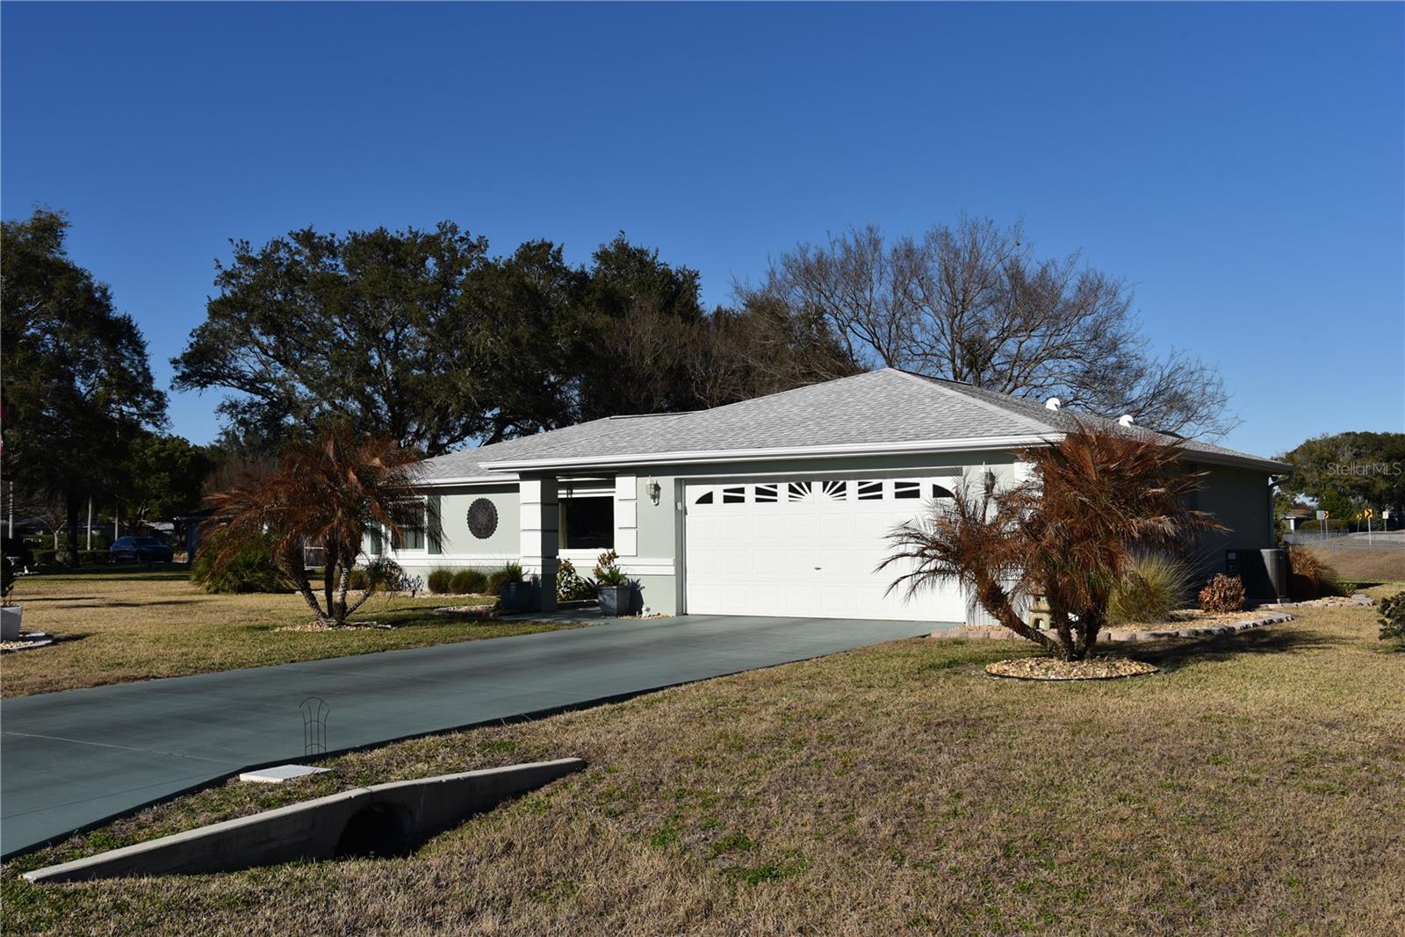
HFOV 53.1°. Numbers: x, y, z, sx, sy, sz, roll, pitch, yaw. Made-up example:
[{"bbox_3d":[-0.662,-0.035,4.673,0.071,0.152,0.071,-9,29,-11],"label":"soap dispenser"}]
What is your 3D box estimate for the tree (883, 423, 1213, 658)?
[{"bbox_3d":[4.031,0.856,16.200,3.783,2.683,3.400,-1,-3,14],"label":"tree"}]

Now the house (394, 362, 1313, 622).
[{"bbox_3d":[1.636,0.508,29.507,17.450,4.400,14.350,-2,-3,34],"label":"house"}]

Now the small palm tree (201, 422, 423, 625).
[{"bbox_3d":[-6.416,0.909,23.100,3.513,3.348,3.400,0,-3,-16],"label":"small palm tree"}]

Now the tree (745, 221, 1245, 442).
[{"bbox_3d":[9.876,-2.549,47.902,16.459,12.174,15.000,-1,-3,12],"label":"tree"}]

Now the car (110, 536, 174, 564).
[{"bbox_3d":[-30.712,4.454,77.000,4.600,1.530,1.850,-3,-3,40],"label":"car"}]

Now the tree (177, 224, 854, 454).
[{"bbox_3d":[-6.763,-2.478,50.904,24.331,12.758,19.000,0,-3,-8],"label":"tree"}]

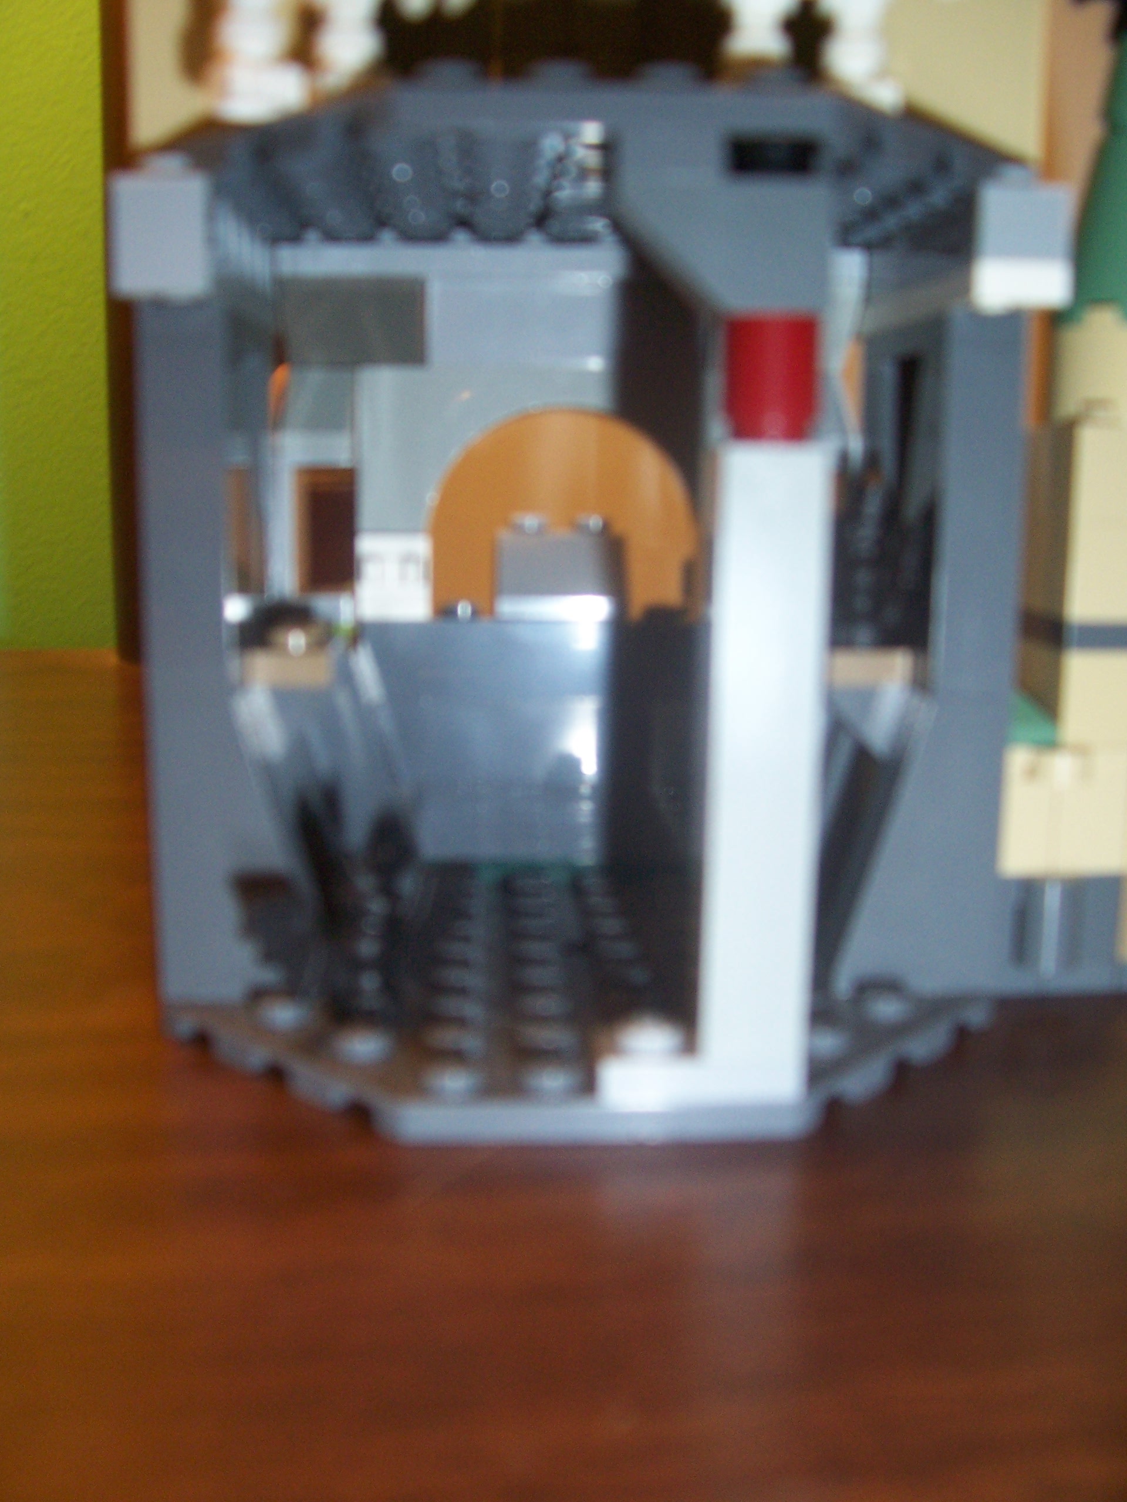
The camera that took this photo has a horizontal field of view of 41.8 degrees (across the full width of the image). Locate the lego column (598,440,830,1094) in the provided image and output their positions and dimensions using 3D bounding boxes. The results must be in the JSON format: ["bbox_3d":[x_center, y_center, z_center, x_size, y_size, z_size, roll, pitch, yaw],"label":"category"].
[{"bbox_3d":[0.011,0.002,0.117,0.016,0.051,0.008,0,9,-3],"label":"lego column"}]

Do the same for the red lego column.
[{"bbox_3d":[0.016,-0.028,0.112,0.008,0.010,0.008,0,9,-3],"label":"red lego column"}]

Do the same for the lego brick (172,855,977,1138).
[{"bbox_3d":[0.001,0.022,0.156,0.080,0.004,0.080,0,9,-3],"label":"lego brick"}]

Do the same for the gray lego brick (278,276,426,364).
[{"bbox_3d":[-0.023,-0.047,0.164,0.016,0.010,0.008,0,9,-3],"label":"gray lego brick"}]

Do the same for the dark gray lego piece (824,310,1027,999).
[{"bbox_3d":[0.034,-0.008,0.142,0.016,0.064,0.009,0,9,-3],"label":"dark gray lego piece"}]

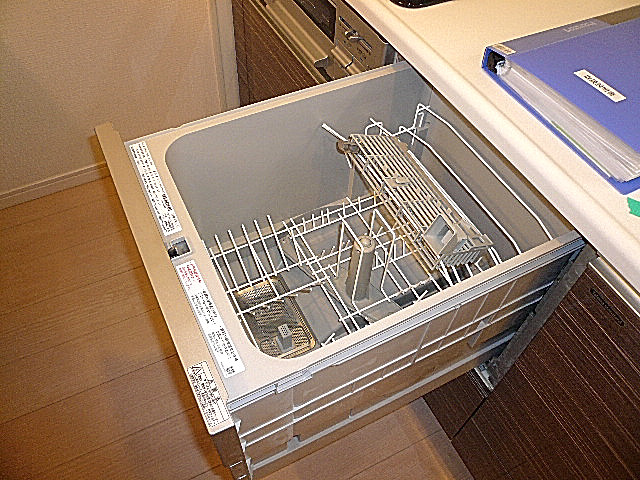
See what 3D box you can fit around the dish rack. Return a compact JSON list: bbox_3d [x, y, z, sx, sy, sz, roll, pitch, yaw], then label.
[{"bbox_3d":[0.068,0.027,0.821,0.433,0.245,0.338,-21,56,-18],"label":"dish rack"}]

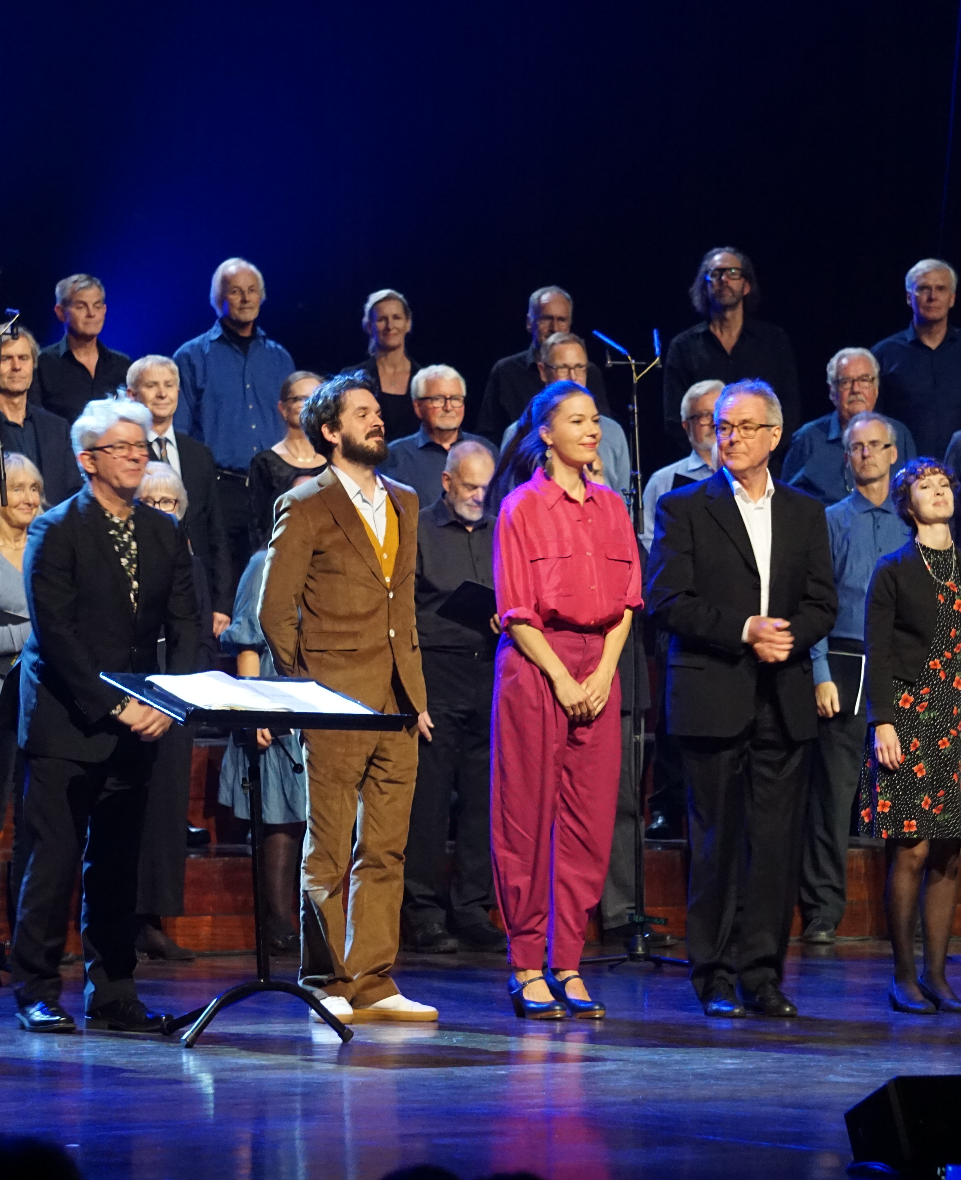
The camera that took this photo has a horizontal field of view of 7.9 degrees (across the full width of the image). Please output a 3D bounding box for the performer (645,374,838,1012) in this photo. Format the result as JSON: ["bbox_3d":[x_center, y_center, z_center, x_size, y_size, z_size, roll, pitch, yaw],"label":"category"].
[{"bbox_3d":[0.751,0.303,20.000,0.540,1.819,0.390,0,0,-25],"label":"performer"}]

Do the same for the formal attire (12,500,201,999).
[{"bbox_3d":[-1.032,0.443,19.190,0.480,1.440,0.360,0,0,-33],"label":"formal attire"}]

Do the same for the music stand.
[{"bbox_3d":[-0.610,0.713,18.670,0.700,0.970,0.530,0,0,-28],"label":"music stand"}]

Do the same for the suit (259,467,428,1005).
[{"bbox_3d":[-0.382,0.410,19.600,0.490,1.500,0.360,0,1,-42],"label":"suit"}]

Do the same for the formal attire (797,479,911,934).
[{"bbox_3d":[1.268,0.401,23.150,0.480,1.460,0.300,0,0,-3],"label":"formal attire"}]

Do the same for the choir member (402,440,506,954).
[{"bbox_3d":[-0.072,0.349,23.500,0.520,1.704,0.380,0,0,-12],"label":"choir member"}]

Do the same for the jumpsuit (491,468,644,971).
[{"bbox_3d":[0.252,0.371,20.000,0.460,1.447,0.330,0,0,-28],"label":"jumpsuit"}]

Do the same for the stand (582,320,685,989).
[{"bbox_3d":[0.488,0.184,22.100,0.600,2.010,0.550,0,0,0],"label":"stand"}]

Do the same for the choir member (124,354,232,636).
[{"bbox_3d":[-1.091,0.034,24.150,0.500,1.700,0.340,0,0,-8],"label":"choir member"}]

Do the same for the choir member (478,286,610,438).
[{"bbox_3d":[0.236,-0.274,25.600,0.520,1.684,0.340,0,0,-8],"label":"choir member"}]

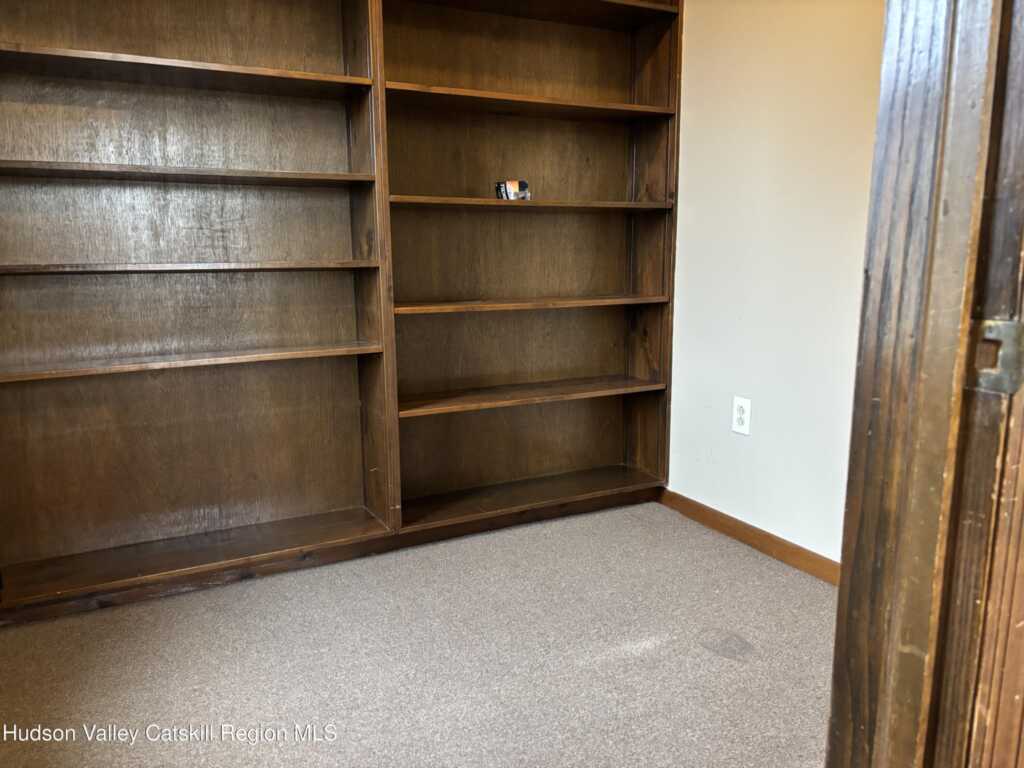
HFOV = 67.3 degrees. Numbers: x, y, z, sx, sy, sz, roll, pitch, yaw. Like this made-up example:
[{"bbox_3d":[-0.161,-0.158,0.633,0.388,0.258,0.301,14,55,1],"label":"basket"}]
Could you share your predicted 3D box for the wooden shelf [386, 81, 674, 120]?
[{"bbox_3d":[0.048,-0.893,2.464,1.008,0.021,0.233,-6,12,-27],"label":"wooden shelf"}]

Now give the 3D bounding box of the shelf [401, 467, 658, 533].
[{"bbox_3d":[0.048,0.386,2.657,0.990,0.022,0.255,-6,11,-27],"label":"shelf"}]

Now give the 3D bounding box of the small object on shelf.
[{"bbox_3d":[0.000,-0.600,2.374,0.084,0.061,0.074,-6,11,-27],"label":"small object on shelf"}]

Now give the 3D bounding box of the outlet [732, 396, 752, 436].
[{"bbox_3d":[0.720,0.100,2.415,0.007,0.115,0.070,-6,11,-27],"label":"outlet"}]

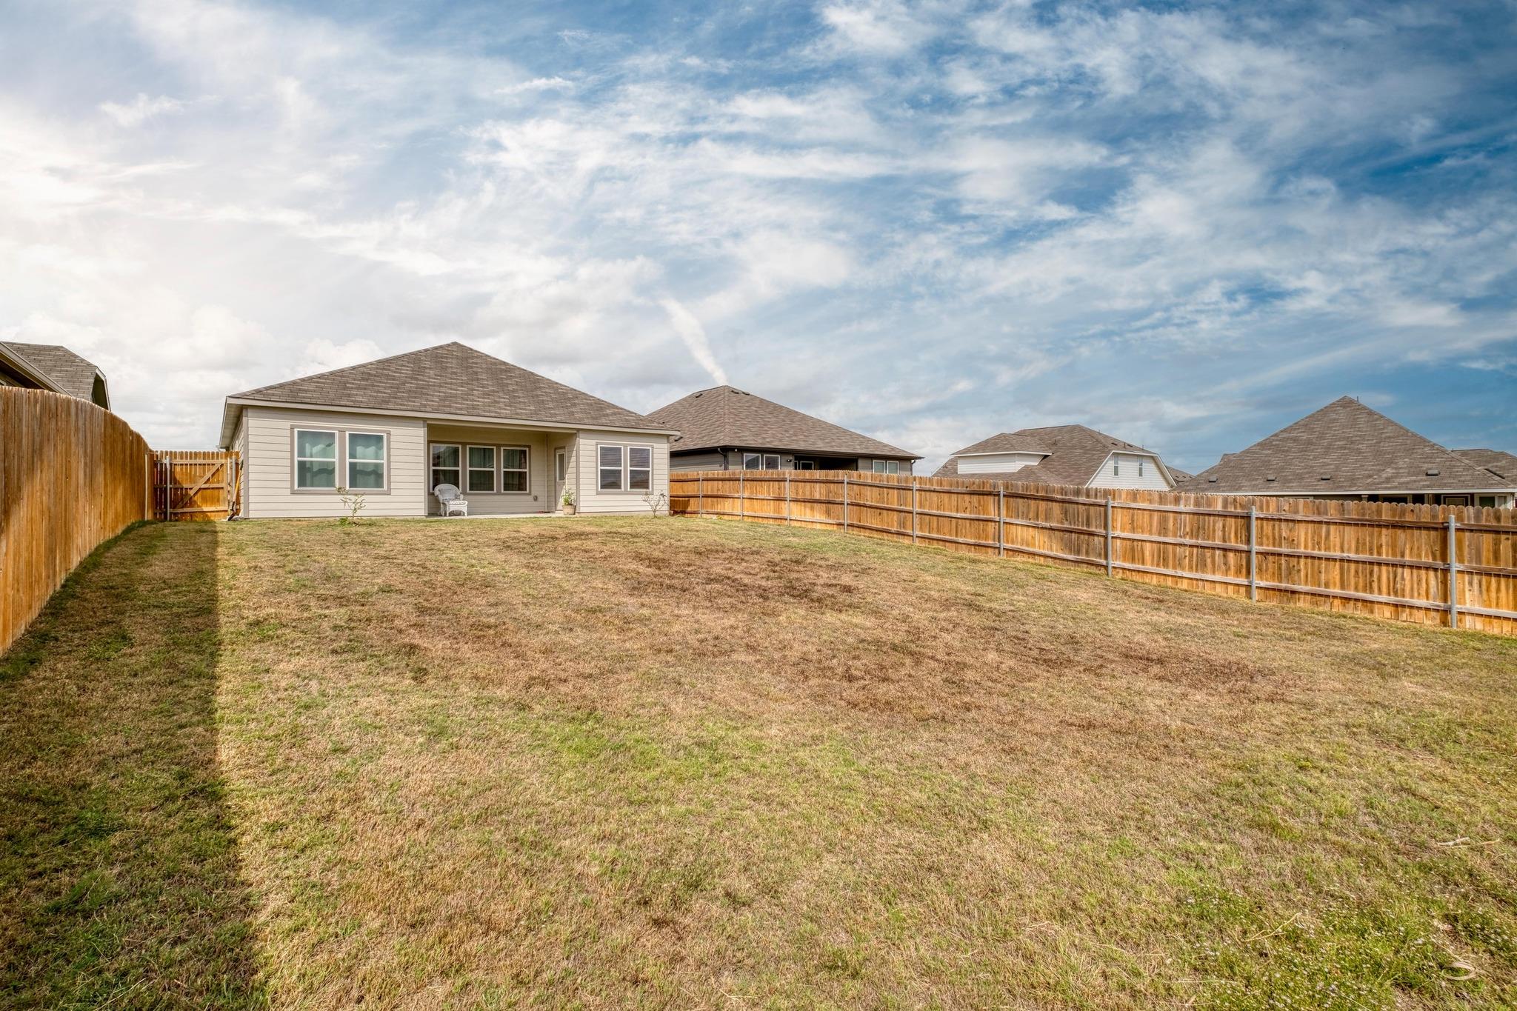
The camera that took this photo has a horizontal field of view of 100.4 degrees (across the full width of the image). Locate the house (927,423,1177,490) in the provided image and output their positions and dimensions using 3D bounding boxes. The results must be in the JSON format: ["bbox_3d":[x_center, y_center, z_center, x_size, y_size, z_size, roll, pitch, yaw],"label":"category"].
[{"bbox_3d":[24.500,-2.660,54.200,17.500,7.900,14.800,-1,1,-37],"label":"house"}]

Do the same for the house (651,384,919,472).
[{"bbox_3d":[-2.350,-3.170,37.100,13.700,7.150,19.300,-1,1,-40],"label":"house"}]

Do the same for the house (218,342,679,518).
[{"bbox_3d":[-13.370,-2.855,25.780,12.800,6.360,17.300,-1,1,-40],"label":"house"}]

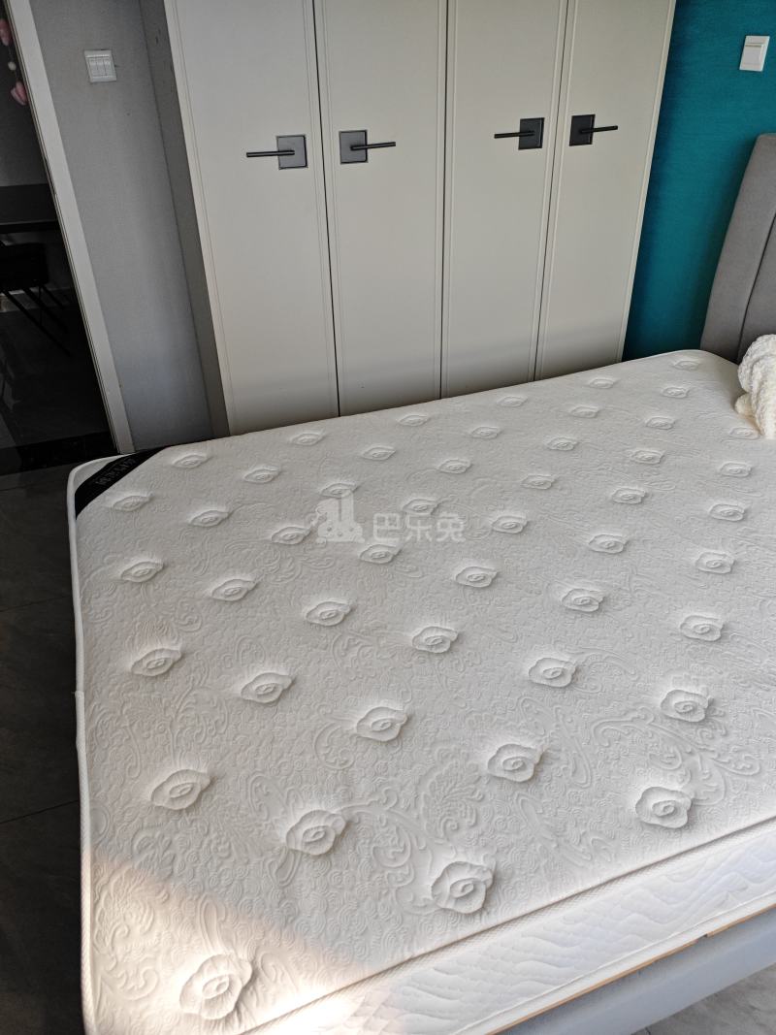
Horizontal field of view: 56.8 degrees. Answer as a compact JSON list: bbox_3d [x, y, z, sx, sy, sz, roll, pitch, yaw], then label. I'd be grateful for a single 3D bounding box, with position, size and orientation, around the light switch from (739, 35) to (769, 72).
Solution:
[{"bbox_3d":[1.079,-1.360,2.105,0.012,0.086,0.086,-12,33,-17],"label":"light switch"}]

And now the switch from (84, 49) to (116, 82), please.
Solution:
[{"bbox_3d":[-0.951,-1.494,2.377,0.086,0.086,0.012,-12,33,-17],"label":"switch"}]

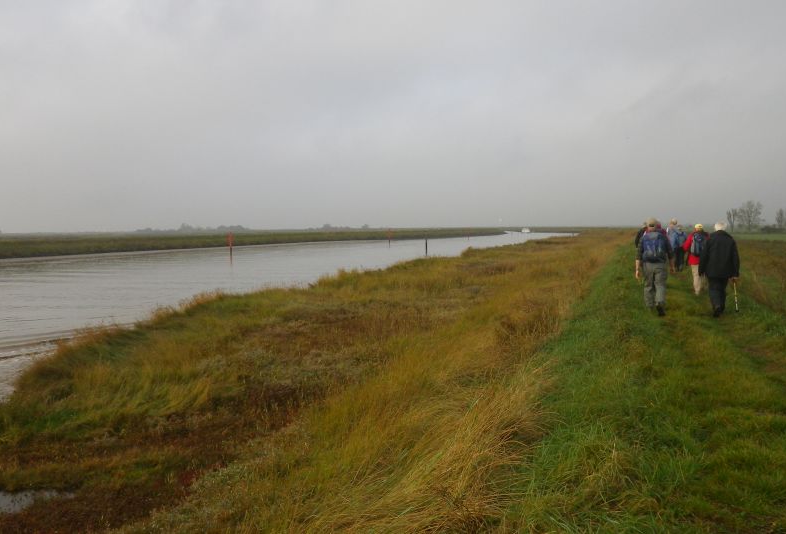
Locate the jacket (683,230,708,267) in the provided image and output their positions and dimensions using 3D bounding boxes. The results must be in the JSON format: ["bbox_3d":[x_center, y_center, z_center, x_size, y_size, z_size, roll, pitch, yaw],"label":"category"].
[{"bbox_3d":[7.148,-0.445,16.500,0.640,0.840,0.400,1,3,19],"label":"jacket"}]

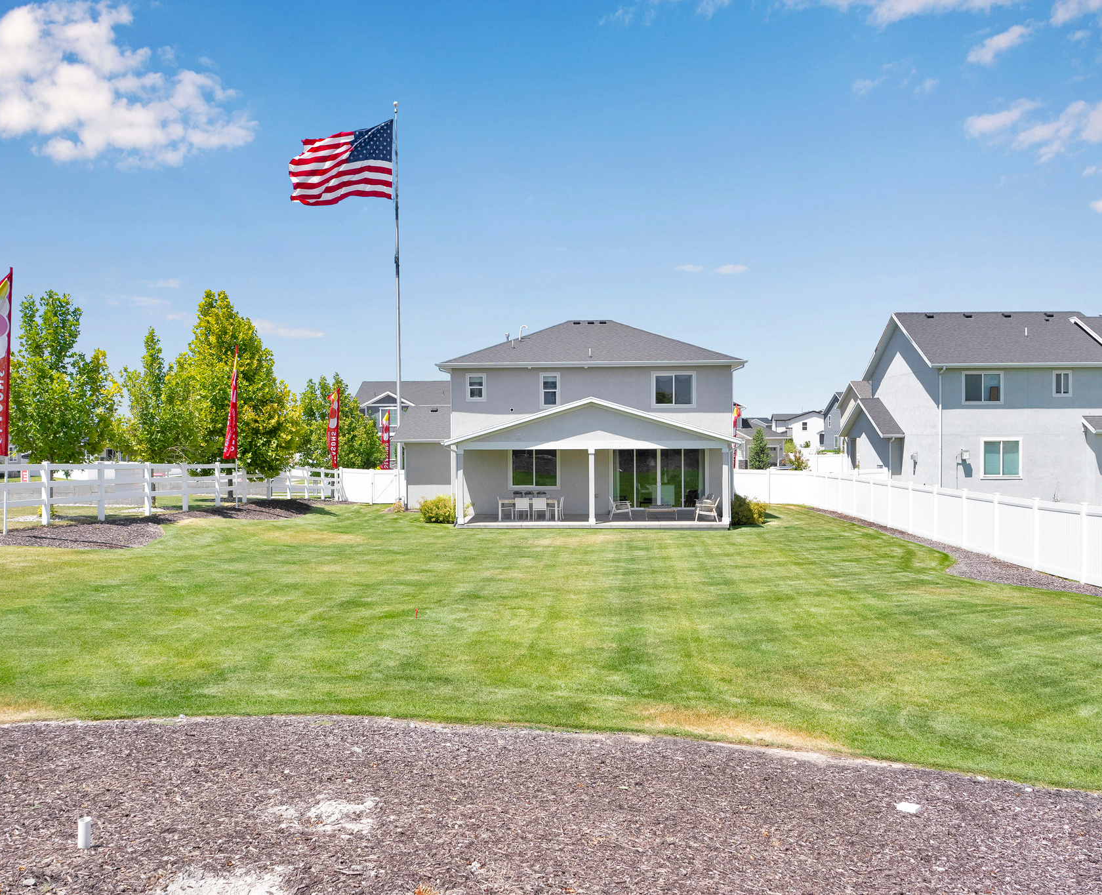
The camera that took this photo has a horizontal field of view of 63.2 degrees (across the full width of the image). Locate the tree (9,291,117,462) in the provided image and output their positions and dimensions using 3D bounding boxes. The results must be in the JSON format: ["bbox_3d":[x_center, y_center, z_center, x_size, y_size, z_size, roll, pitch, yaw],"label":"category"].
[{"bbox_3d":[-15.070,-1.340,27.500,3.400,6.900,3.400,0,-1,5],"label":"tree"}]

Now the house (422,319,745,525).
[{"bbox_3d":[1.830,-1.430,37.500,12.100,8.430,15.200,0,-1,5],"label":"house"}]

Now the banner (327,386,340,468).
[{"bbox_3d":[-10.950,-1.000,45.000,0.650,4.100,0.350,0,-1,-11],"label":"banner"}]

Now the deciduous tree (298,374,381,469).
[{"bbox_3d":[-12.500,-0.680,53.000,5.000,7.300,4.900,0,-1,5],"label":"deciduous tree"}]

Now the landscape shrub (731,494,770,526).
[{"bbox_3d":[7.100,2.230,32.000,1.400,1.150,1.350,0,-1,5],"label":"landscape shrub"}]

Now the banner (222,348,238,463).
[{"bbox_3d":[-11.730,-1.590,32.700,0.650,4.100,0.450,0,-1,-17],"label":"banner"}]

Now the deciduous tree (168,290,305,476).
[{"bbox_3d":[-14.100,-2.390,40.000,6.000,9.200,5.800,0,-1,5],"label":"deciduous tree"}]

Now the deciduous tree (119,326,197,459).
[{"bbox_3d":[-14.800,-1.100,33.500,3.100,6.600,3.100,0,-1,5],"label":"deciduous tree"}]

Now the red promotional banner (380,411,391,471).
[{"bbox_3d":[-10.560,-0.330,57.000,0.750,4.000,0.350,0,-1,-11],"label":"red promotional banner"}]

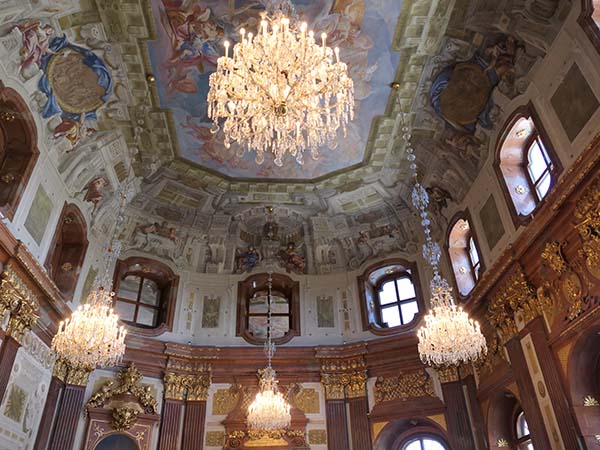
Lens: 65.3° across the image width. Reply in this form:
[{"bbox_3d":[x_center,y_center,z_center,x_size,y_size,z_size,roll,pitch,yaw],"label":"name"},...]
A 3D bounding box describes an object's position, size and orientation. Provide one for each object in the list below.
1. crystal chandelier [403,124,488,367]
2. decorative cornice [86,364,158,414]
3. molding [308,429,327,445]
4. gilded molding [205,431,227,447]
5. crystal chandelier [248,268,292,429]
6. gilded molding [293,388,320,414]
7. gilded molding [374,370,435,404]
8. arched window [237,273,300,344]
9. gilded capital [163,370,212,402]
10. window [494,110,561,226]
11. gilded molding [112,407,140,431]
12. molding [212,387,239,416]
[{"bbox_3d":[2.861,0.067,10.565,1.314,6.388,1.314,2,-33,-6],"label":"crystal chandelier"},{"bbox_3d":[-5.413,5.162,14.658,0.438,1.533,2.117,-29,-42,36],"label":"decorative cornice"},{"bbox_3d":[0.627,7.522,16.621,0.598,0.520,0.091,1,-35,-4],"label":"molding"},{"bbox_3d":[-2.794,7.034,15.401,0.602,0.456,0.066,2,-33,-6],"label":"gilded molding"},{"bbox_3d":[-1.023,3.975,15.724,1.352,5.412,1.352,1,-35,-4],"label":"crystal chandelier"},{"bbox_3d":[0.240,6.514,17.292,1.053,0.949,0.091,1,-35,-4],"label":"gilded molding"},{"bbox_3d":[3.418,5.395,15.646,2.080,0.894,0.219,-21,-37,27],"label":"gilded molding"},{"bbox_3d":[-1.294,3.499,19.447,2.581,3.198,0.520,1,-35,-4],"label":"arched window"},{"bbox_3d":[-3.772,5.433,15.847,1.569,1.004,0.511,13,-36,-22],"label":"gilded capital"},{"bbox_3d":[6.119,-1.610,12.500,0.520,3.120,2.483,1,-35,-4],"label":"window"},{"bbox_3d":[-5.220,5.793,14.085,0.328,0.657,0.803,-29,-42,36],"label":"gilded molding"},{"bbox_3d":[-2.728,6.459,17.100,1.008,0.949,0.091,1,-35,-4],"label":"molding"}]

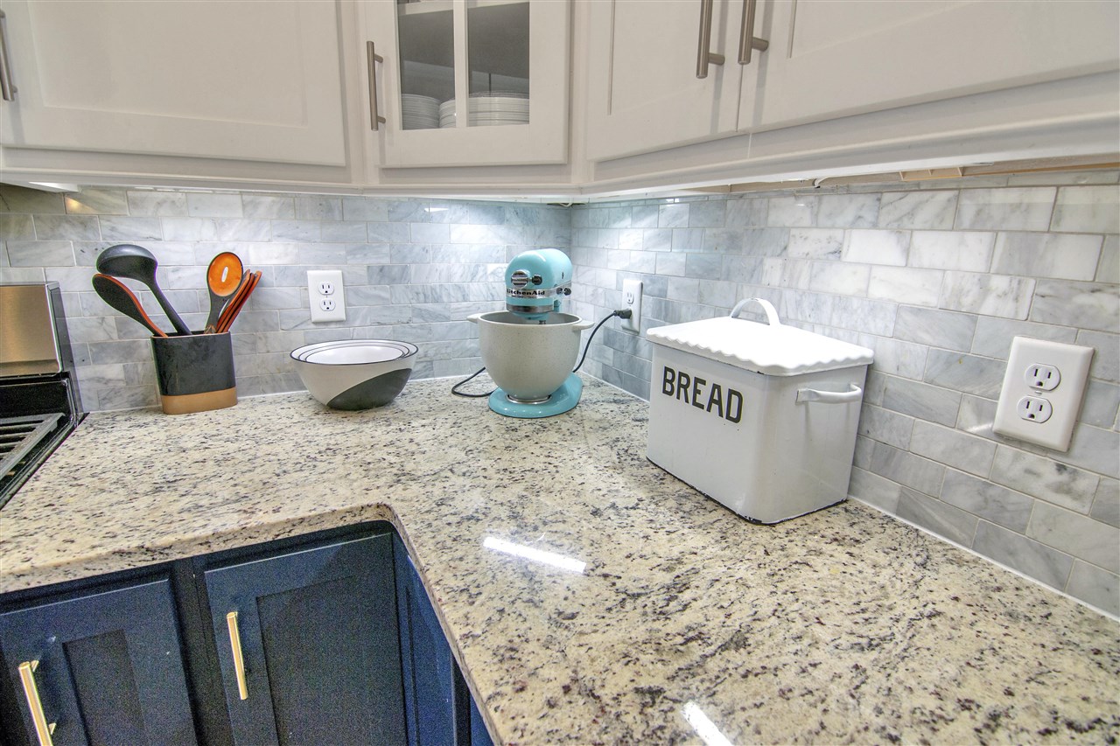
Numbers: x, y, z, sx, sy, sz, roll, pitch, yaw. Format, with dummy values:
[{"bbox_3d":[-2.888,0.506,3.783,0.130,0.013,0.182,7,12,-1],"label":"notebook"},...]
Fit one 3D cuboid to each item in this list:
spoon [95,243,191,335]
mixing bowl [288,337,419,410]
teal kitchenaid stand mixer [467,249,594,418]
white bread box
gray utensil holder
[{"bbox_3d":[-0.806,-0.094,1.018,0.085,0.330,0.085,-2,24,22],"label":"spoon"},{"bbox_3d":[-0.474,0.011,1.144,0.265,0.120,0.265,-7,17,-28],"label":"mixing bowl"},{"bbox_3d":[-0.047,-0.117,1.207,0.270,0.357,0.355,4,16,9],"label":"teal kitchenaid stand mixer"},{"bbox_3d":[0.308,0.030,0.814,0.215,0.300,0.330,-7,17,-28],"label":"white bread box"},{"bbox_3d":[-0.790,-0.003,1.077,0.142,0.166,0.075,-7,17,-28],"label":"gray utensil holder"}]

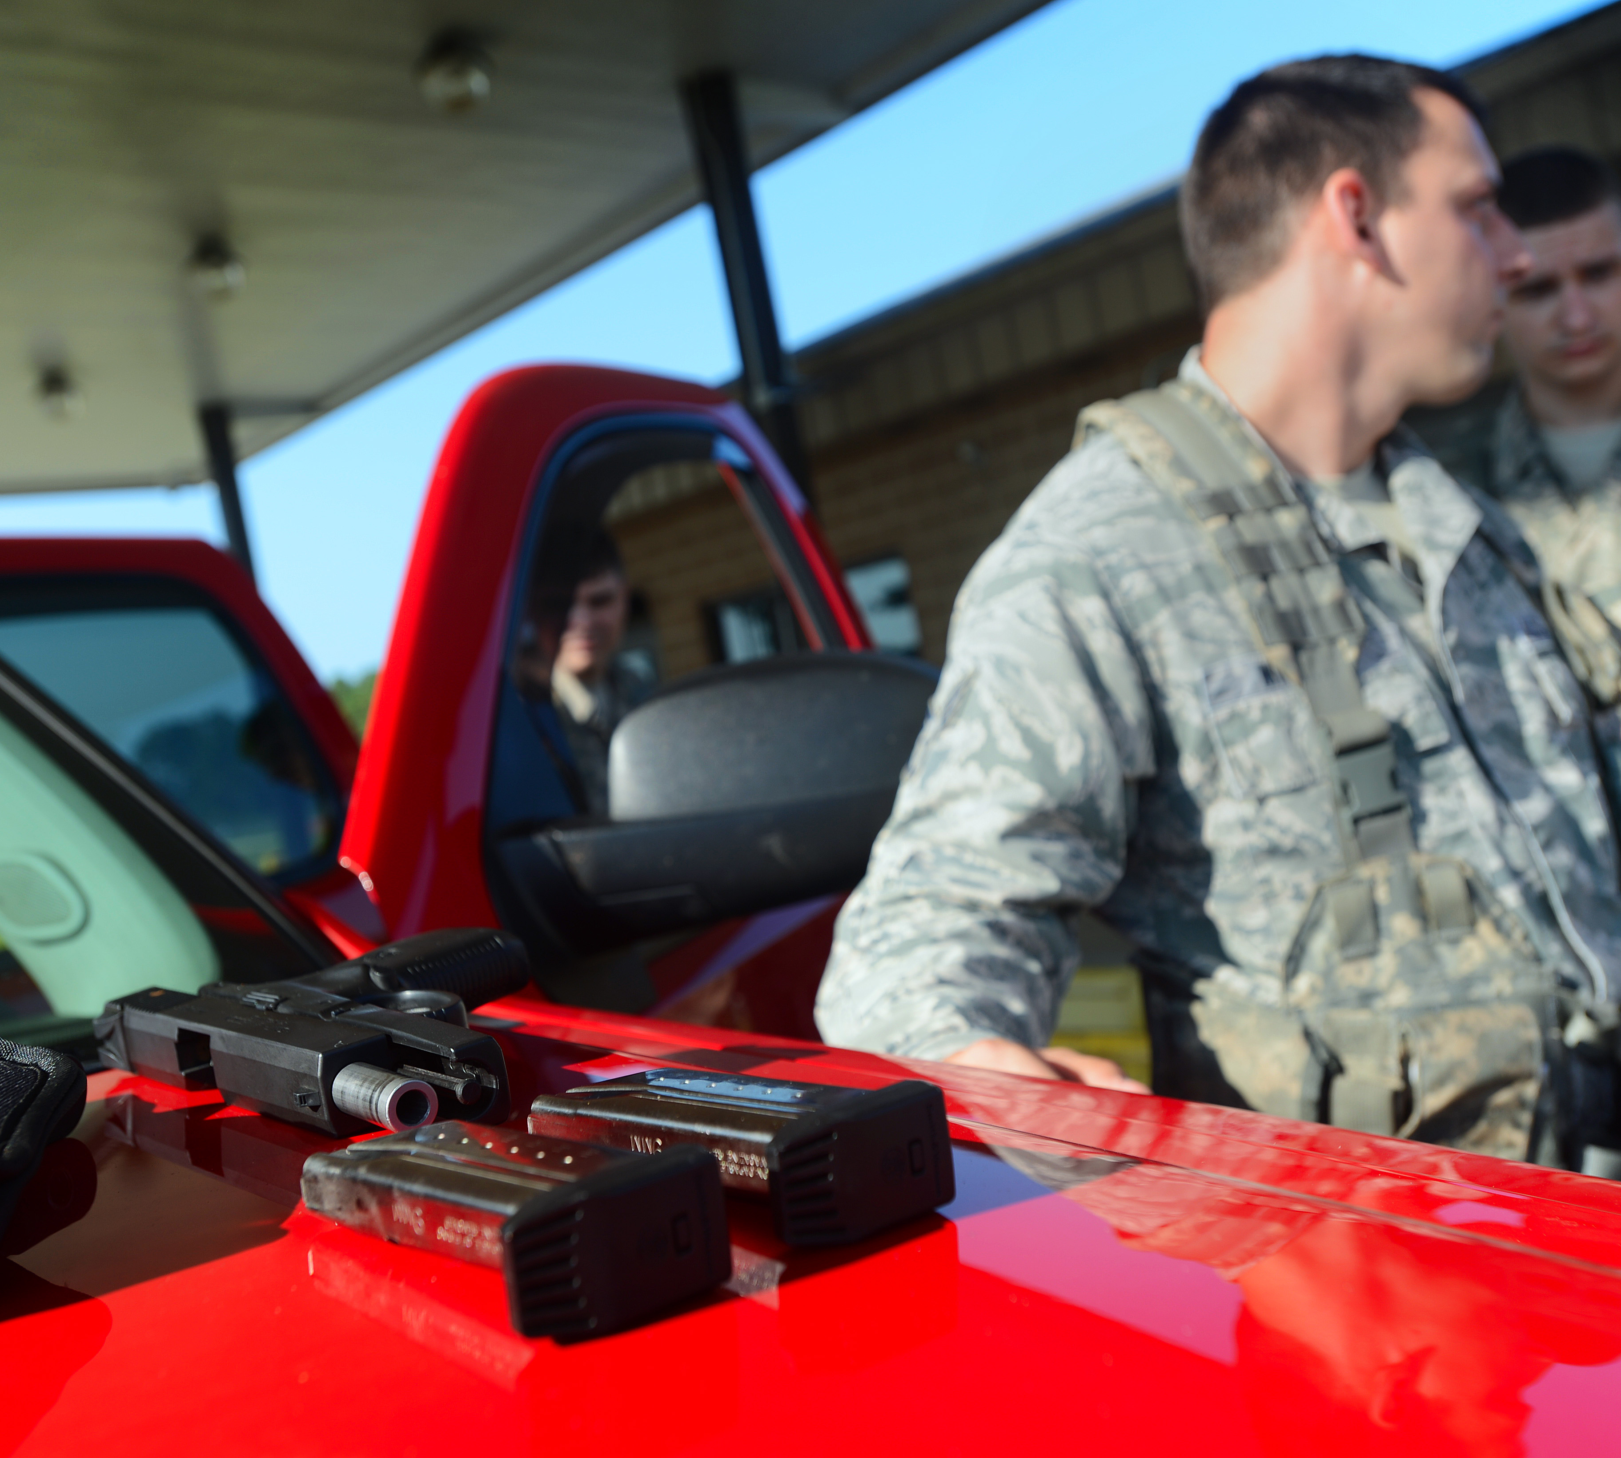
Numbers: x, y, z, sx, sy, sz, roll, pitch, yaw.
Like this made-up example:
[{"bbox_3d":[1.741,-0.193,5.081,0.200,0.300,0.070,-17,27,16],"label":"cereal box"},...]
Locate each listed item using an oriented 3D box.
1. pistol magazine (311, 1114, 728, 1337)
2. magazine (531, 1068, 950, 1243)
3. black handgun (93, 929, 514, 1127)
[{"bbox_3d":[-0.079,0.121,0.426,0.051,0.030,0.117,-8,2,-43],"label":"pistol magazine"},{"bbox_3d":[-0.024,0.115,0.470,0.051,0.030,0.117,-8,2,-44],"label":"magazine"},{"bbox_3d":[-0.159,0.112,0.652,0.139,0.033,0.218,-13,8,-43],"label":"black handgun"}]

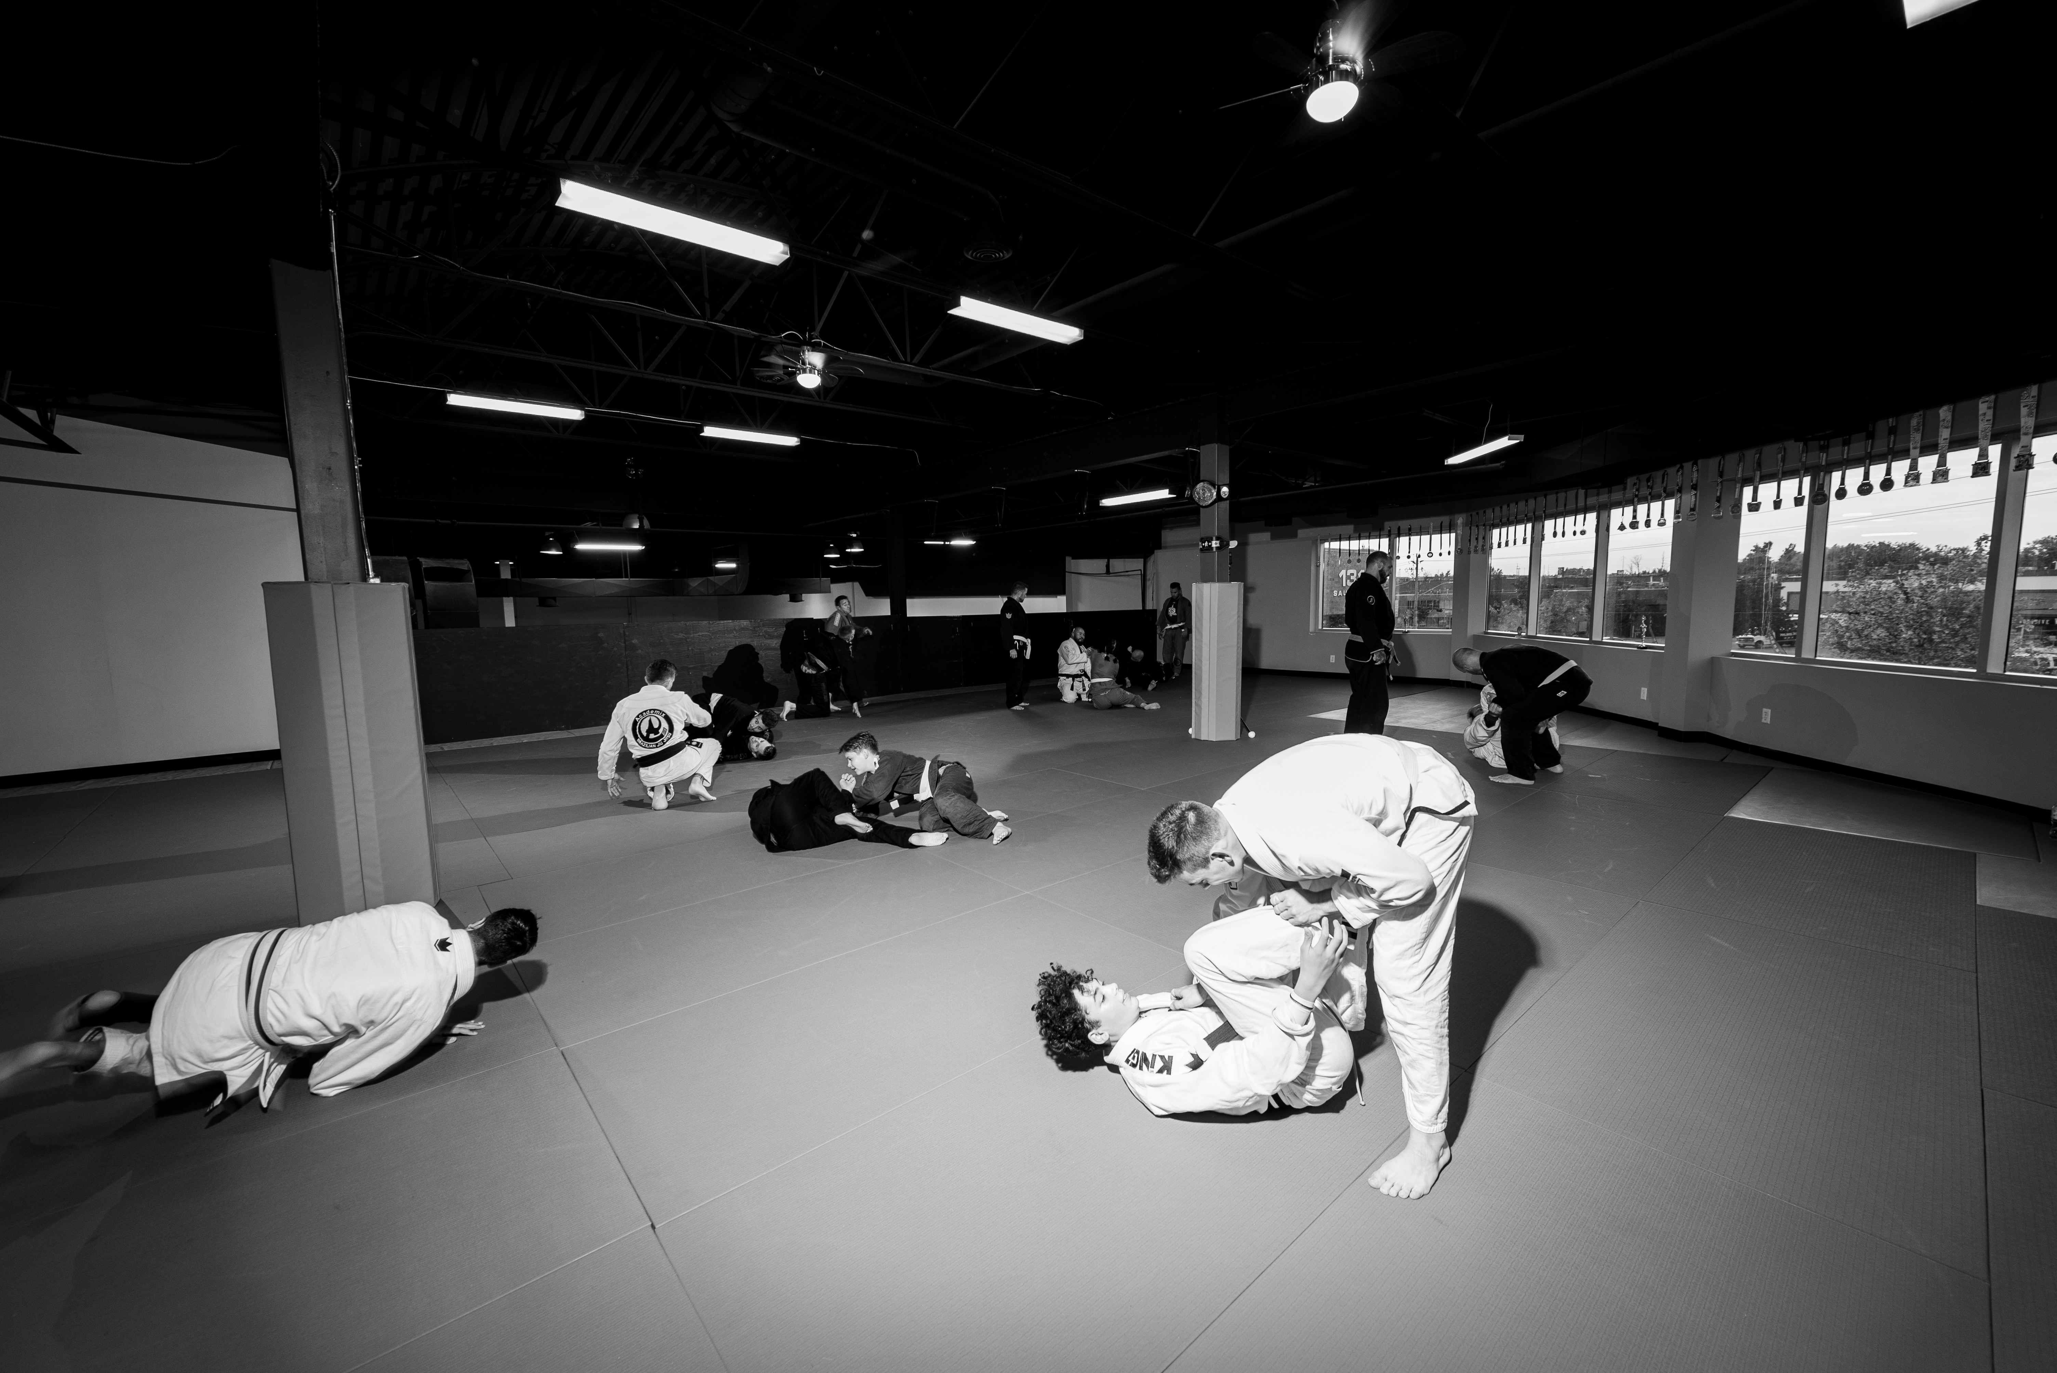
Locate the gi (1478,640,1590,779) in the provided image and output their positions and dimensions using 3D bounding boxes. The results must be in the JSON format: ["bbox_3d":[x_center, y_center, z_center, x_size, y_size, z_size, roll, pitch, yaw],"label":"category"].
[{"bbox_3d":[3.920,0.179,6.160,0.780,0.970,0.580,2,7,30],"label":"gi"}]

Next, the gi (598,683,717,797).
[{"bbox_3d":[-2.740,0.377,6.050,0.810,0.820,0.640,-2,6,-12],"label":"gi"}]

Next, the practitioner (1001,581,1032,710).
[{"bbox_3d":[-0.150,-0.557,10.830,0.380,1.710,0.500,2,6,25],"label":"practitioner"}]

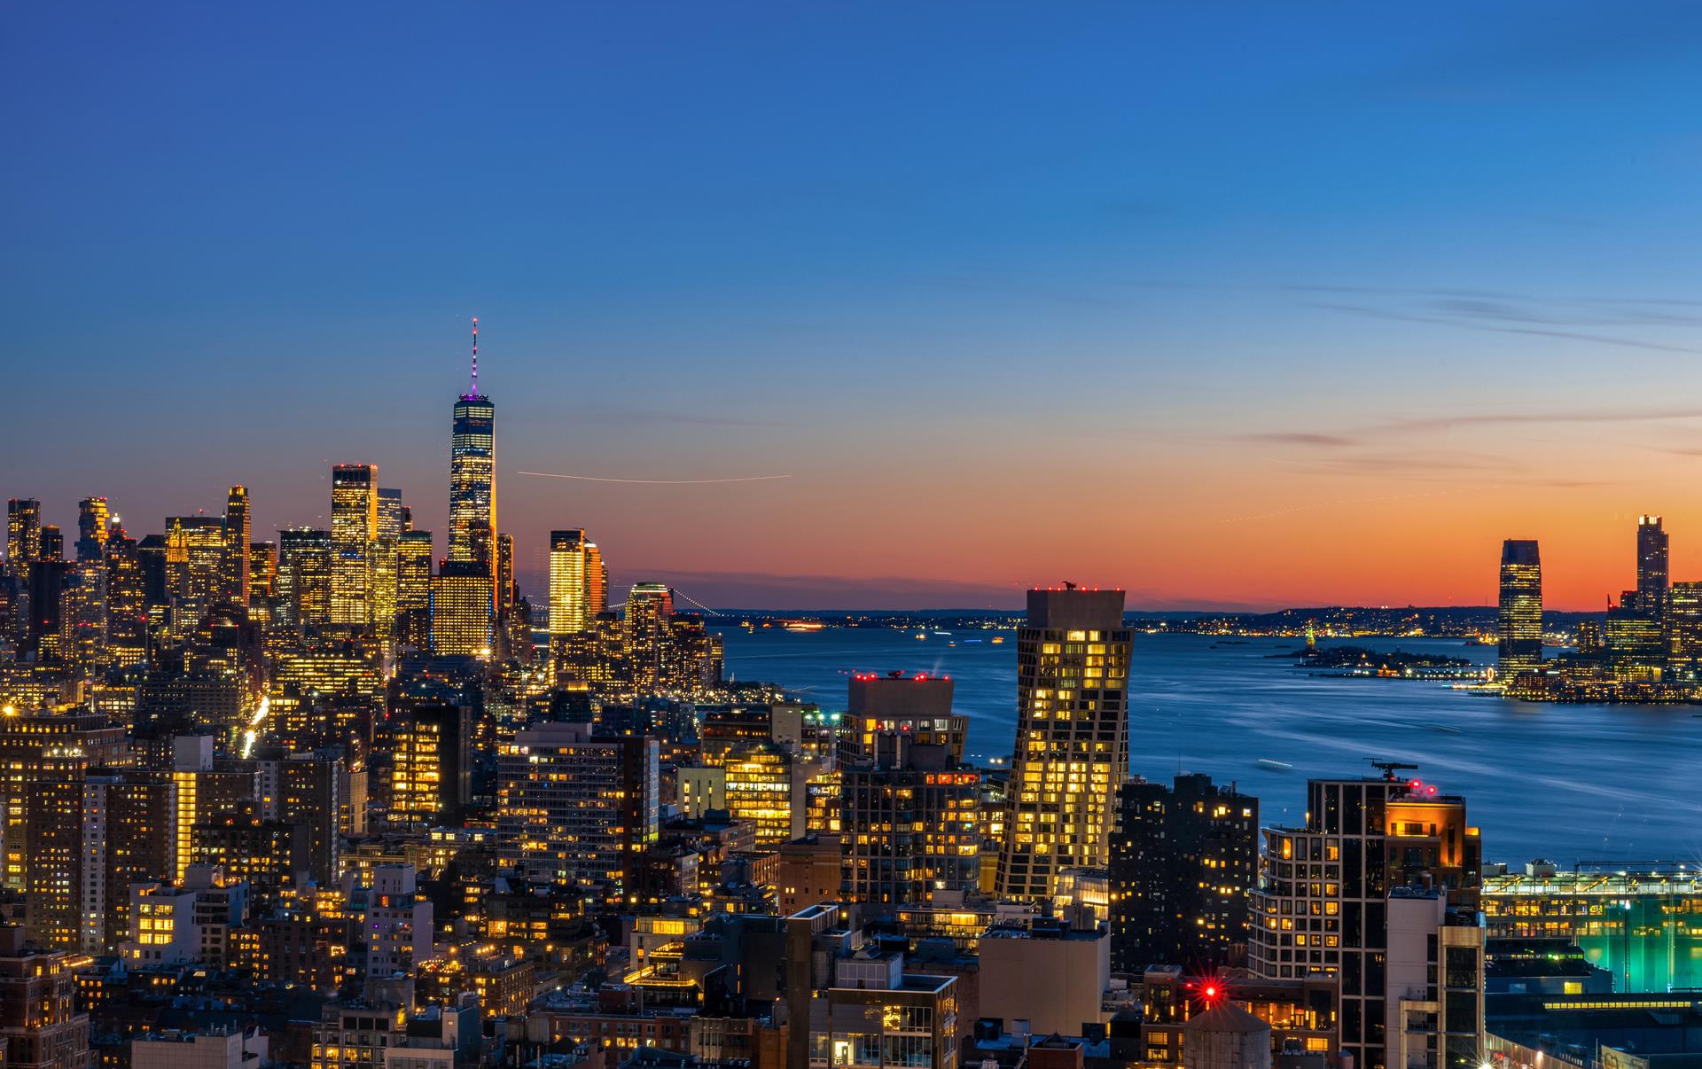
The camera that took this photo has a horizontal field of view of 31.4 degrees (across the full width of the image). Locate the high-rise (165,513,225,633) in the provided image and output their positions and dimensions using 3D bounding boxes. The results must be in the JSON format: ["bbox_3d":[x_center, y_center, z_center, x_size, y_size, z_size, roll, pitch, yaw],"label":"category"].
[{"bbox_3d":[-1055.320,93.530,4860.890,85.000,246.000,34.000,0,-1,18],"label":"high-rise"}]

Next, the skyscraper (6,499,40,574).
[{"bbox_3d":[-1203.010,76.780,4402.980,33.000,262.000,33.000,0,-2,35],"label":"skyscraper"}]

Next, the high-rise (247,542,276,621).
[{"bbox_3d":[-954.230,117.830,4889.540,44.000,212.000,38.000,0,-1,11],"label":"high-rise"}]

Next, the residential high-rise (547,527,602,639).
[{"bbox_3d":[-402.930,107.920,4364.590,61.000,228.000,72.000,0,-1,-3],"label":"residential high-rise"}]

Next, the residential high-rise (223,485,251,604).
[{"bbox_3d":[-876.210,68.790,4326.680,25.000,280.000,28.000,0,-1,11],"label":"residential high-rise"}]

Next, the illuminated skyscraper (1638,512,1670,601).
[{"bbox_3d":[1270.900,104.520,4793.300,40.000,271.000,40.000,0,-1,0],"label":"illuminated skyscraper"}]

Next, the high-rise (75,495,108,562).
[{"bbox_3d":[-958.450,75.960,3826.050,30.000,250.000,33.000,0,-1,11],"label":"high-rise"}]

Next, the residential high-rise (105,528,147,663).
[{"bbox_3d":[-1084.300,98.750,4510.450,30.000,213.000,46.000,-1,-2,41],"label":"residential high-rise"}]

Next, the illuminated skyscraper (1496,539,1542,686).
[{"bbox_3d":[1119.130,128.170,5059.660,58.000,238.000,58.000,0,-1,-5],"label":"illuminated skyscraper"}]

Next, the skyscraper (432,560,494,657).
[{"bbox_3d":[-470.880,119.410,3664.040,74.000,174.380,50.000,0,-1,-7],"label":"skyscraper"}]

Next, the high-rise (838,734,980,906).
[{"bbox_3d":[18.370,106.730,933.190,40.000,88.630,24.000,0,-1,12],"label":"high-rise"}]

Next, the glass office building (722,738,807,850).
[{"bbox_3d":[-37.920,122.410,1317.130,30.000,64.000,28.000,0,-1,11],"label":"glass office building"}]

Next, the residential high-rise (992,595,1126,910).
[{"bbox_3d":[70.250,81.400,995.930,42.000,124.000,38.000,0,-1,12],"label":"residential high-rise"}]

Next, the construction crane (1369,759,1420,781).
[{"bbox_3d":[115.040,49.800,640.000,10.410,4.500,3.000,0,-1,12],"label":"construction crane"}]

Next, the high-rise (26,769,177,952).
[{"bbox_3d":[-236.320,109.790,954.260,42.000,68.000,18.000,0,-1,11],"label":"high-rise"}]

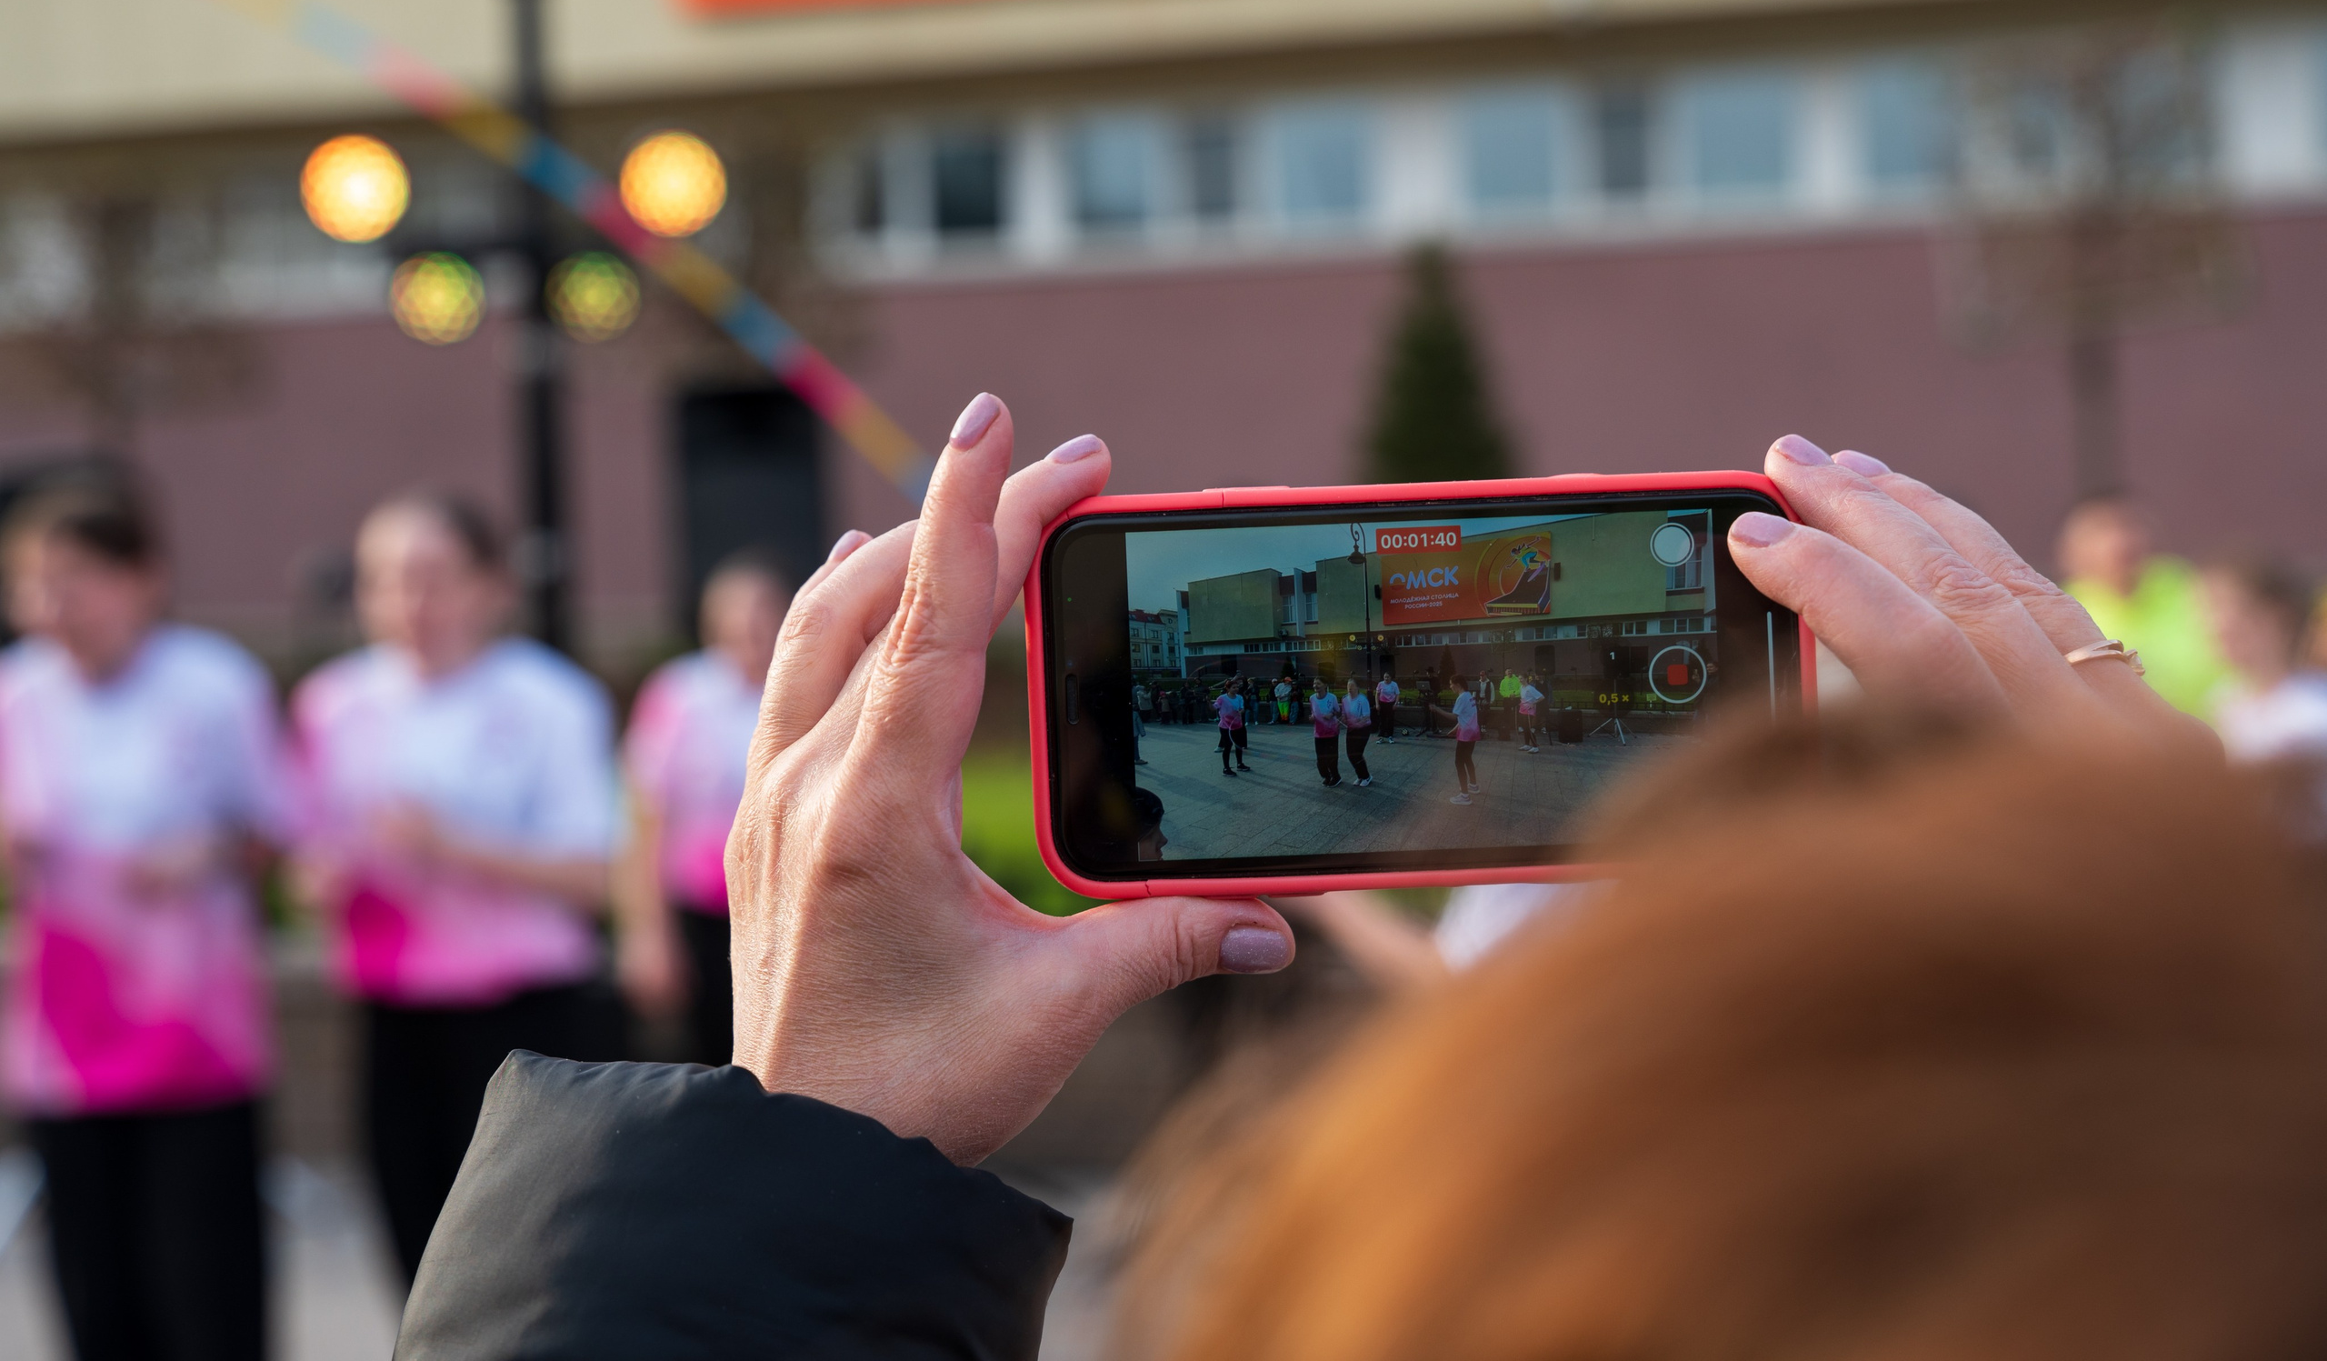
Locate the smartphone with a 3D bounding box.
[{"bbox_3d":[0.051,0.001,0.658,0.150,0.075,0.009,-2,-2,1],"label":"smartphone"}]

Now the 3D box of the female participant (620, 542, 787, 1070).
[{"bbox_3d":[-0.874,0.544,7.100,0.500,1.630,0.310,-2,3,-10],"label":"female participant"}]

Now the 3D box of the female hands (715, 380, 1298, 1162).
[{"bbox_3d":[-0.028,0.018,0.648,0.108,0.147,0.092,-2,3,6],"label":"female hands"}]

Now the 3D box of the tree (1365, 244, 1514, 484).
[{"bbox_3d":[1.380,-0.906,16.500,1.050,2.500,1.050,-2,3,0],"label":"tree"}]

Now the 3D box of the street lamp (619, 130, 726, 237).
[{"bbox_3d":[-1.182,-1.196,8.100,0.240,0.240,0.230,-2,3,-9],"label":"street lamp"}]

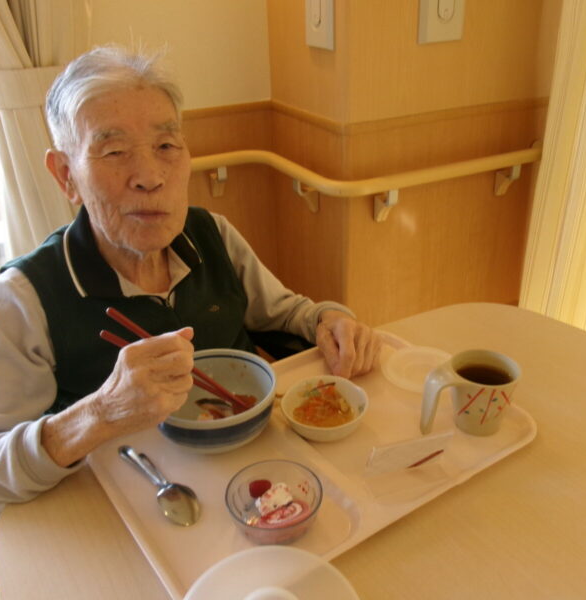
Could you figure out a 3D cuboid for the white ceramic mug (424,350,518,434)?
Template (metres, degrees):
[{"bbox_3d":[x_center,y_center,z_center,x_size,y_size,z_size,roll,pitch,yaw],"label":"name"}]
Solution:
[{"bbox_3d":[0.211,0.121,0.787,0.127,0.082,0.081,-10,28,-18],"label":"white ceramic mug"}]

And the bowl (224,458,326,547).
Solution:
[{"bbox_3d":[-0.018,0.211,0.651,0.094,0.045,0.094,0,27,0],"label":"bowl"}]

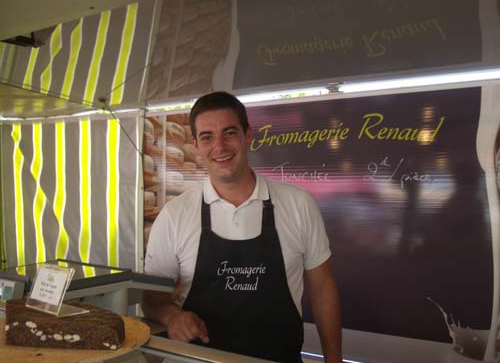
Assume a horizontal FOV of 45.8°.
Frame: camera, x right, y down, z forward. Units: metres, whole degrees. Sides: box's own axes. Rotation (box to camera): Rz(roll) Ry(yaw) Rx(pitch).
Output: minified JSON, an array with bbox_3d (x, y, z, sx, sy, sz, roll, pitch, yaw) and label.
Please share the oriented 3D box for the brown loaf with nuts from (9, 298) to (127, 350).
[{"bbox_3d":[-0.409,0.314,1.315,0.303,0.053,0.199,0,0,7],"label":"brown loaf with nuts"}]

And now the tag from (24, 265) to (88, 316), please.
[{"bbox_3d":[-0.439,0.242,1.350,0.144,0.097,0.077,0,0,43],"label":"tag"}]

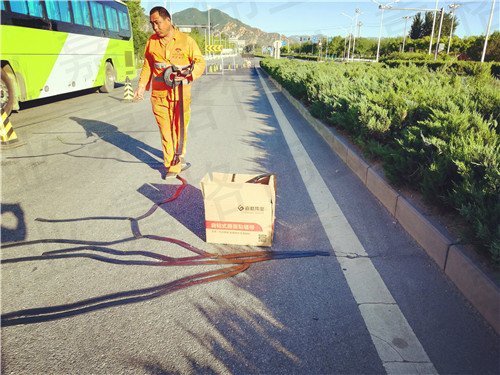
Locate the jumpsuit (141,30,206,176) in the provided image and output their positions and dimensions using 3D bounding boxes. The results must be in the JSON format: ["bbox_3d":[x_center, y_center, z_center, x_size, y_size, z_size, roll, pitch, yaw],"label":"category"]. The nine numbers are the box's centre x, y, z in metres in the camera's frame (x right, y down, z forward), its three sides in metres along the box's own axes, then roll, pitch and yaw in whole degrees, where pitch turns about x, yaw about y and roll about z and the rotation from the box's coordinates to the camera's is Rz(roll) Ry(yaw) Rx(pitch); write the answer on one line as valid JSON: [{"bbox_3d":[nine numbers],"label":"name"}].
[{"bbox_3d":[-0.820,-0.900,3.979,0.640,1.460,0.420,7,21,19],"label":"jumpsuit"}]

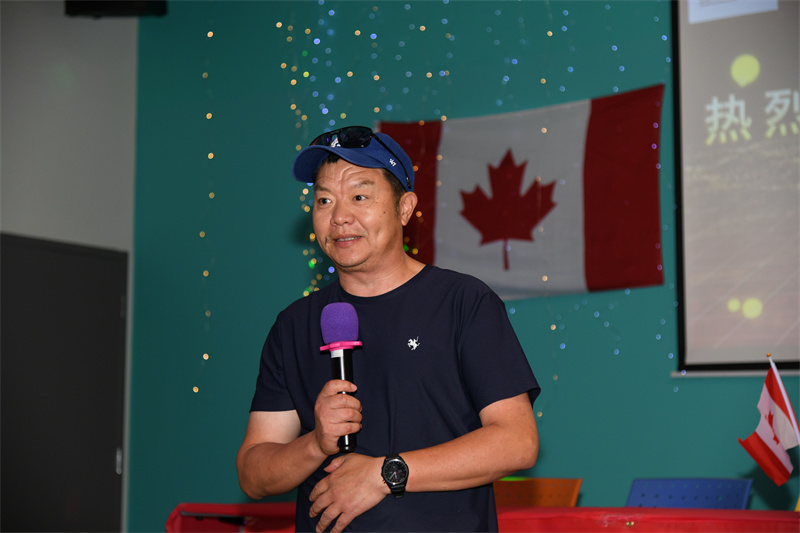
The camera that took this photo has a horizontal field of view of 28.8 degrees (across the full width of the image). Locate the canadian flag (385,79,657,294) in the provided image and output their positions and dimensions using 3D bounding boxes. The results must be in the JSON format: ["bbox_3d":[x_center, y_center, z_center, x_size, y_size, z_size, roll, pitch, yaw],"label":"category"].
[{"bbox_3d":[0.498,-0.301,7.055,1.510,0.920,0.050,-4,-8,33],"label":"canadian flag"}]

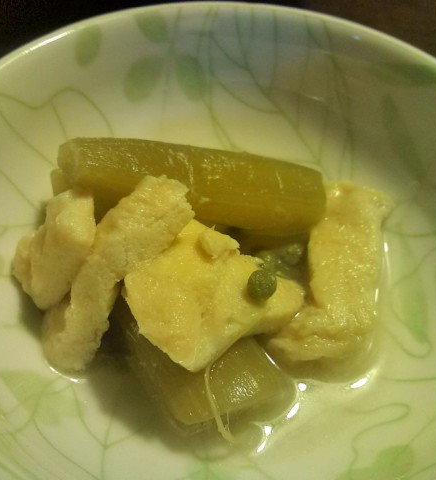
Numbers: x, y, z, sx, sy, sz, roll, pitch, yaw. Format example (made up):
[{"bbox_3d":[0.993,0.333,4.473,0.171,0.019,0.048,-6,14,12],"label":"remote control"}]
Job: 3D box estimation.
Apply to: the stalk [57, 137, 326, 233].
[{"bbox_3d":[-0.008,-0.016,0.181,0.079,0.017,0.018,6,54,3],"label":"stalk"}]

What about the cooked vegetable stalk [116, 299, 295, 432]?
[{"bbox_3d":[-0.004,0.029,0.163,0.028,0.017,0.038,-26,60,-19],"label":"cooked vegetable stalk"}]

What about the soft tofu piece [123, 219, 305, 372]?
[{"bbox_3d":[-0.002,0.014,0.155,0.034,0.013,0.030,-32,60,-26],"label":"soft tofu piece"}]

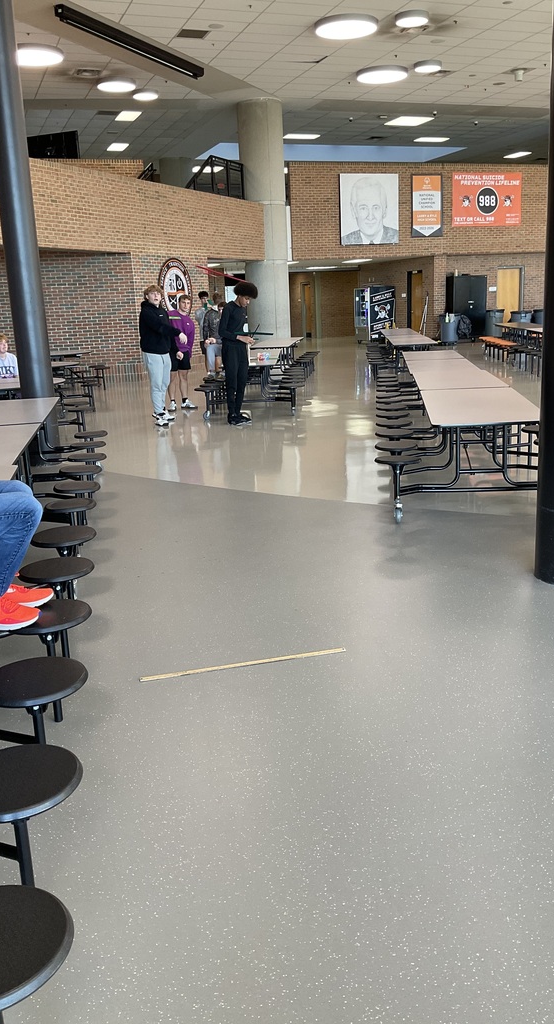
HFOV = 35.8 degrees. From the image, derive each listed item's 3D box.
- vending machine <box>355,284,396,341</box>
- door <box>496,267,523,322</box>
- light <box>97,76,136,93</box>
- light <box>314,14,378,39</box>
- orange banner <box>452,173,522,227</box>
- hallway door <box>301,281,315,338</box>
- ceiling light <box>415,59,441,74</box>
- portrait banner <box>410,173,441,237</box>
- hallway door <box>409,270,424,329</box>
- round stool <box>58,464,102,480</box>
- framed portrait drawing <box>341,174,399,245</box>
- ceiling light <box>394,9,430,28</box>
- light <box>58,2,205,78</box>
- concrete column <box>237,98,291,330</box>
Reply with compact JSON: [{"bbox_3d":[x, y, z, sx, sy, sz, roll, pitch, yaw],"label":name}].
[{"bbox_3d":[3.240,-6.530,28.400,0.930,1.830,1.000,-8,15,-20],"label":"vending machine"},{"bbox_3d":[7.240,-6.478,26.739,1.000,2.170,0.100,-8,15,-20],"label":"door"},{"bbox_3d":[-3.763,-10.025,20.137,0.920,0.120,0.920,-8,15,-20],"label":"light"},{"bbox_3d":[1.356,-9.437,16.703,1.220,0.115,1.220,-3,14,0],"label":"light"},{"bbox_3d":[6.300,-9.350,25.700,2.420,1.530,0.020,-8,15,-20],"label":"orange banner"},{"bbox_3d":[1.213,-8.153,34.763,0.100,2.180,0.980,-8,15,-20],"label":"hallway door"},{"bbox_3d":[3.467,-10.217,19.684,0.625,0.140,0.625,-3,14,0],"label":"ceiling light"},{"bbox_3d":[4.361,-8.873,24.860,1.000,1.700,0.040,-8,15,-20],"label":"portrait banner"},{"bbox_3d":[4.376,-6.339,26.838,0.100,2.180,0.980,-8,15,-20],"label":"hallway door"},{"bbox_3d":[-1.389,-0.105,6.175,0.312,0.437,0.312,-5,14,-9],"label":"round stool"},{"bbox_3d":[2.653,-8.561,24.306,1.841,1.880,0.060,-8,15,-22],"label":"framed portrait drawing"},{"bbox_3d":[2.559,-9.322,16.229,0.630,0.120,0.630,-2,14,1],"label":"ceiling light"},{"bbox_3d":[-2.730,-9.212,16.989,0.200,0.200,4.971,4,15,24],"label":"light"},{"bbox_3d":[-0.360,-7.787,23.794,1.220,6.651,1.220,-3,14,0],"label":"concrete column"}]

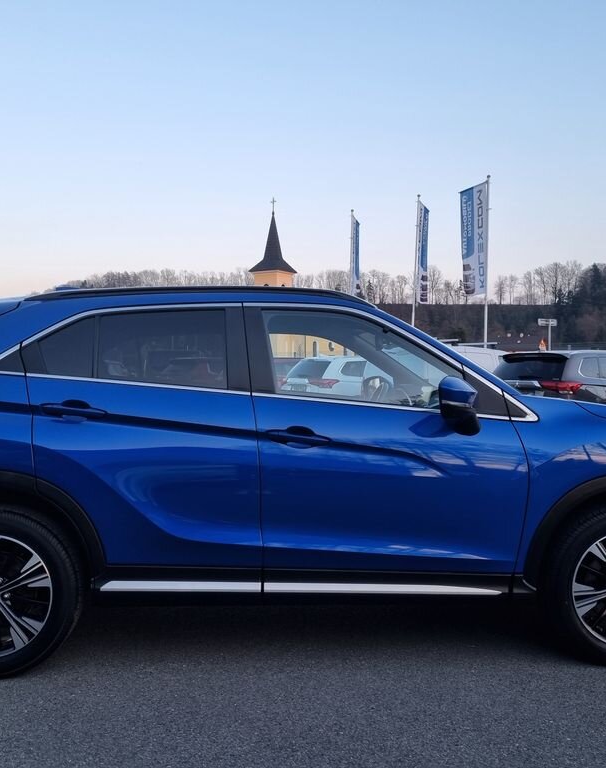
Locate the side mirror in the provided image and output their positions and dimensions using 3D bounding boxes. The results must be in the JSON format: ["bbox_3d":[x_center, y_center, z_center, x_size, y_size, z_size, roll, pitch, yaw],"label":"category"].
[{"bbox_3d":[0.645,0.094,3.141,0.150,0.235,0.240,0,1,-4],"label":"side mirror"}]

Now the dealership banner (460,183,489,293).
[{"bbox_3d":[4.906,-4.118,22.170,0.080,3.150,1.260,0,1,-28],"label":"dealership banner"}]

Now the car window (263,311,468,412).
[{"bbox_3d":[0.266,-0.107,3.338,0.865,0.450,0.050,0,-19,-5],"label":"car window"}]

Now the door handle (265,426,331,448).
[{"bbox_3d":[-0.019,0.223,3.202,0.276,0.090,0.060,1,0,-4],"label":"door handle"}]

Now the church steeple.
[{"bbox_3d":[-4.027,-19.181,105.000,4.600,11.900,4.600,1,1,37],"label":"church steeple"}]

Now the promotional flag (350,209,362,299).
[{"bbox_3d":[1.826,-4.118,26.431,0.080,3.150,1.260,1,0,16],"label":"promotional flag"}]

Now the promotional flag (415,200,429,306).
[{"bbox_3d":[3.823,-4.067,24.291,0.080,3.150,1.260,1,0,25],"label":"promotional flag"}]

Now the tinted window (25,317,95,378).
[{"bbox_3d":[-1.028,-0.161,3.273,0.295,0.285,0.035,0,-21,-1],"label":"tinted window"}]

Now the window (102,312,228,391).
[{"bbox_3d":[-0.605,-0.154,3.331,0.560,0.360,0.040,1,-24,-4],"label":"window"}]

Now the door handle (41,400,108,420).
[{"bbox_3d":[-0.922,0.108,3.116,0.258,0.060,0.055,5,0,-3],"label":"door handle"}]

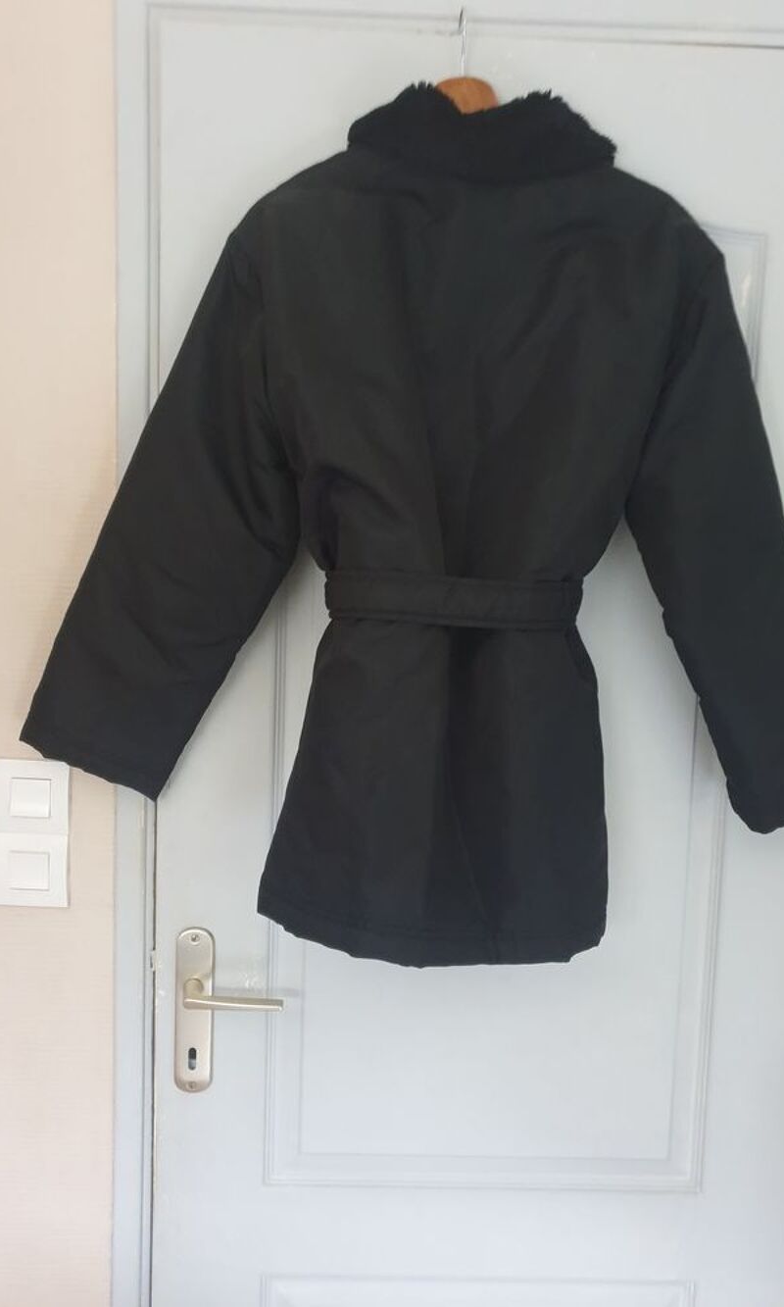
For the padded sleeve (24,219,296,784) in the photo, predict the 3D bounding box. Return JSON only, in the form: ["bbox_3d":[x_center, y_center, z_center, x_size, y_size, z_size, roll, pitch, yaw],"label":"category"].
[{"bbox_3d":[-0.183,-0.121,0.949,0.181,0.528,0.110,24,5,-3],"label":"padded sleeve"}]

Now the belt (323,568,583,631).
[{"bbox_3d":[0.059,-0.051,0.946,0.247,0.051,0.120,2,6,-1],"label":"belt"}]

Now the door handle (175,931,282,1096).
[{"bbox_3d":[-0.173,0.387,1.031,0.119,0.185,0.060,2,6,-1],"label":"door handle"}]

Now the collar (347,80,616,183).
[{"bbox_3d":[0.082,-0.470,0.894,0.244,0.086,0.140,2,6,-1],"label":"collar"}]

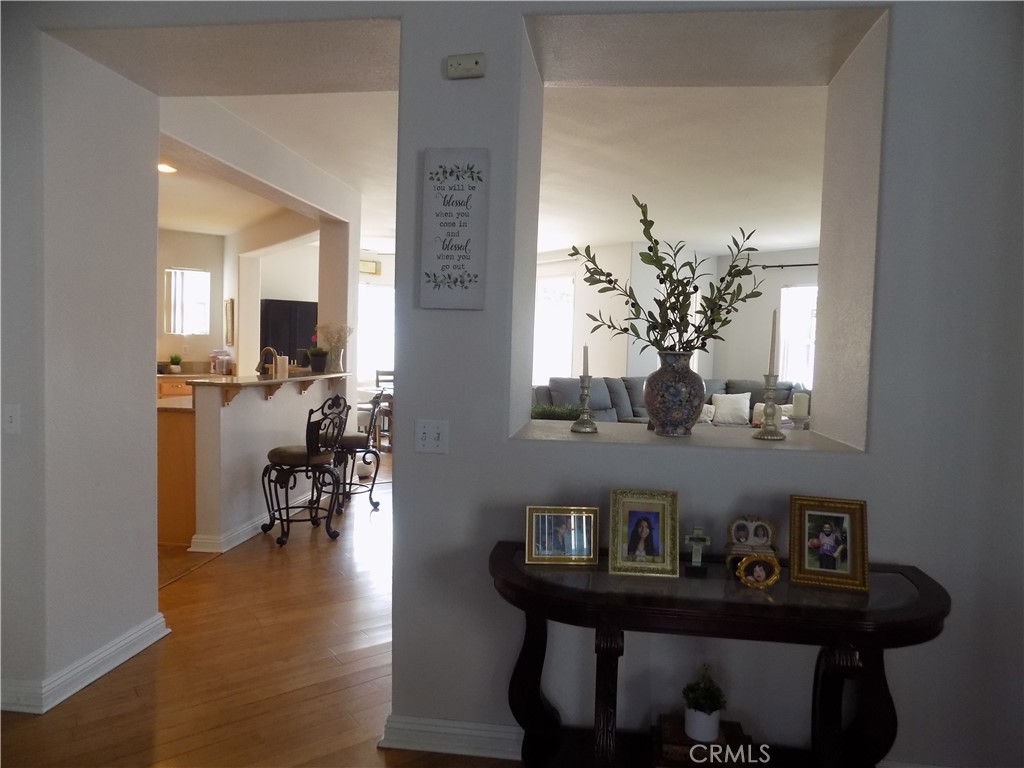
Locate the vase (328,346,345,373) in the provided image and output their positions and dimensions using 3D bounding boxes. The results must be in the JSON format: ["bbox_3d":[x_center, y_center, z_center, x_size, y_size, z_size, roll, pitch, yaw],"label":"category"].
[{"bbox_3d":[-1.572,-0.213,6.075,0.146,0.232,0.146,2,3,7],"label":"vase"}]

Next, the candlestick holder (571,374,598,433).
[{"bbox_3d":[0.265,0.068,2.455,0.097,0.194,0.097,2,3,7],"label":"candlestick holder"}]

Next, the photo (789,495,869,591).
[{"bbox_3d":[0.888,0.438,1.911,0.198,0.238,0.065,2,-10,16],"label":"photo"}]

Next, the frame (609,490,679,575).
[{"bbox_3d":[0.375,0.422,1.946,0.191,0.238,0.049,2,-13,4],"label":"frame"}]

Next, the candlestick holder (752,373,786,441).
[{"bbox_3d":[0.920,0.078,2.417,0.118,0.216,0.118,2,3,7],"label":"candlestick holder"}]

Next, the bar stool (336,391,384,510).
[{"bbox_3d":[-1.397,0.527,5.757,0.582,0.992,0.523,1,3,-15],"label":"bar stool"}]

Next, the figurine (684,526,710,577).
[{"bbox_3d":[0.522,0.473,1.925,0.069,0.138,0.040,2,3,8],"label":"figurine"}]

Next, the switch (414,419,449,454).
[{"bbox_3d":[-0.263,0.172,2.215,0.114,0.115,0.012,2,3,7],"label":"switch"}]

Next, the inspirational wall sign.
[{"bbox_3d":[-0.184,-0.495,2.186,0.205,0.512,0.030,2,3,8],"label":"inspirational wall sign"}]

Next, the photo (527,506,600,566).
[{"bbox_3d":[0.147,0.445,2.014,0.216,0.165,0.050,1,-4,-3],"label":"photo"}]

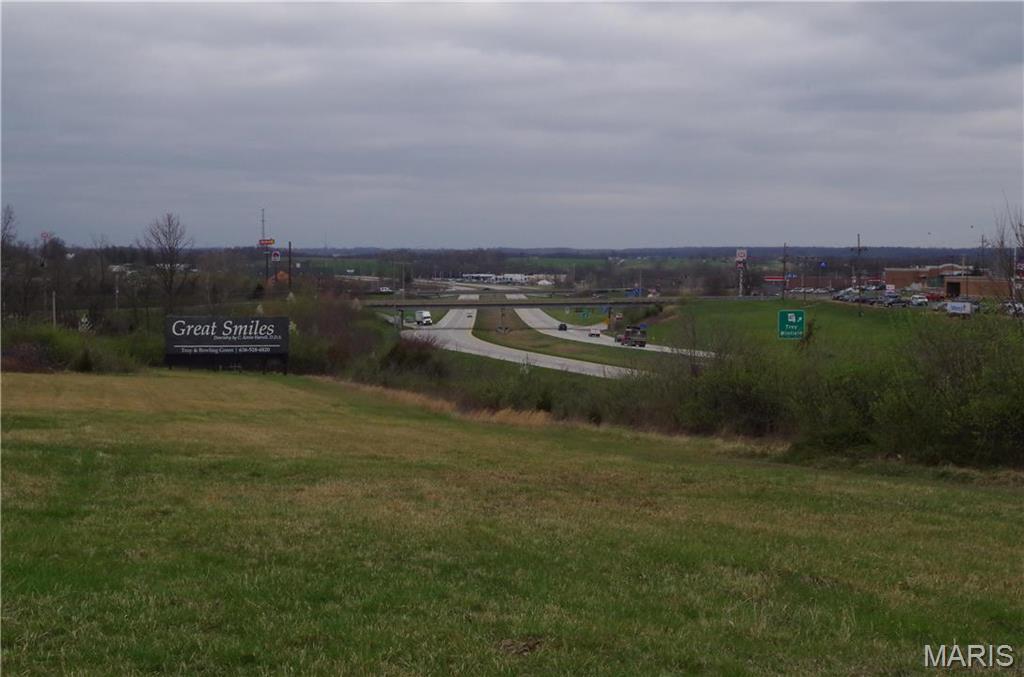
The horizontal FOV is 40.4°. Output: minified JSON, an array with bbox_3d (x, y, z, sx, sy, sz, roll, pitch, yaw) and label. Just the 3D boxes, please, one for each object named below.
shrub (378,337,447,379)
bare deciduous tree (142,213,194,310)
[{"bbox_3d":[-8.503,1.683,120.000,5.600,3.700,5.000,0,4,0],"label":"shrub"},{"bbox_3d":[-59.391,-12.949,240.000,8.600,17.500,8.600,0,4,0],"label":"bare deciduous tree"}]

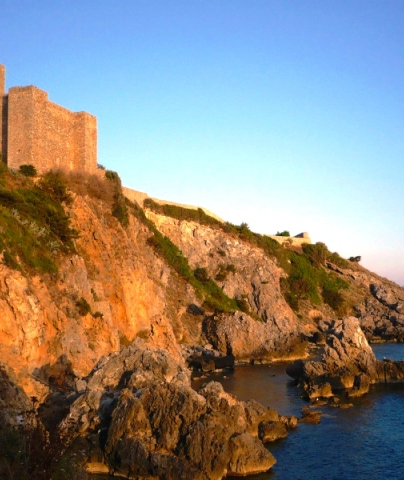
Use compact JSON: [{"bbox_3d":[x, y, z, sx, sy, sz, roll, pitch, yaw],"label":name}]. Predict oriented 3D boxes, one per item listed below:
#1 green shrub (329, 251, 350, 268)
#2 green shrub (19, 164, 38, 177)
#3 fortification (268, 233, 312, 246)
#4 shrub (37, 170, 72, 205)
[{"bbox_3d":[34.000,4.820,160.000,5.440,4.230,4.620,-1,-5,0],"label":"green shrub"},{"bbox_3d":[-28.420,-11.380,106.000,3.280,1.970,2.780,-1,-5,0],"label":"green shrub"},{"bbox_3d":[21.200,-0.120,155.000,10.540,3.350,6.000,0,-5,-12],"label":"fortification"},{"bbox_3d":[-22.410,-8.030,99.000,5.200,4.940,4.420,-1,-5,0],"label":"shrub"}]

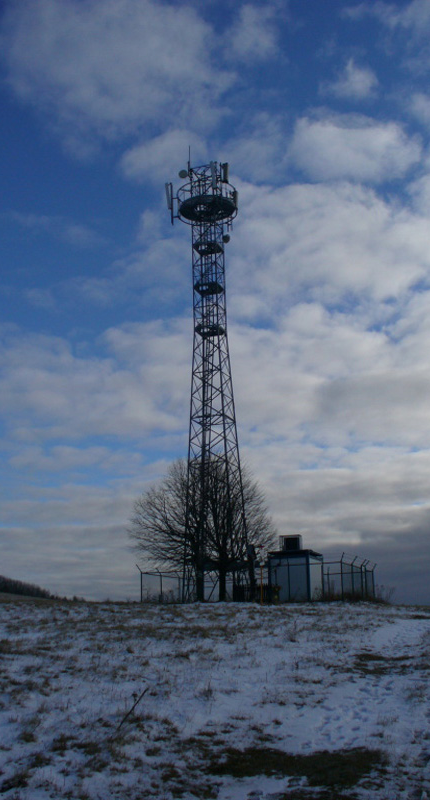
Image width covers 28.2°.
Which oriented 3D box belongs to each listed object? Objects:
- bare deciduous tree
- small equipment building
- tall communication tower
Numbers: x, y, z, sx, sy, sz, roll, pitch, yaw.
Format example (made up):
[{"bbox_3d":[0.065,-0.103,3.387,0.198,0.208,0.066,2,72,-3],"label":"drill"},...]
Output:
[{"bbox_3d":[-0.629,6.665,44.261,7.500,7.450,6.800,-1,-15,0],"label":"bare deciduous tree"},{"bbox_3d":[4.481,9.426,47.718,2.300,3.650,3.200,-6,-15,18],"label":"small equipment building"},{"bbox_3d":[-0.394,-1.934,54.269,4.700,29.300,4.500,-6,-15,18],"label":"tall communication tower"}]

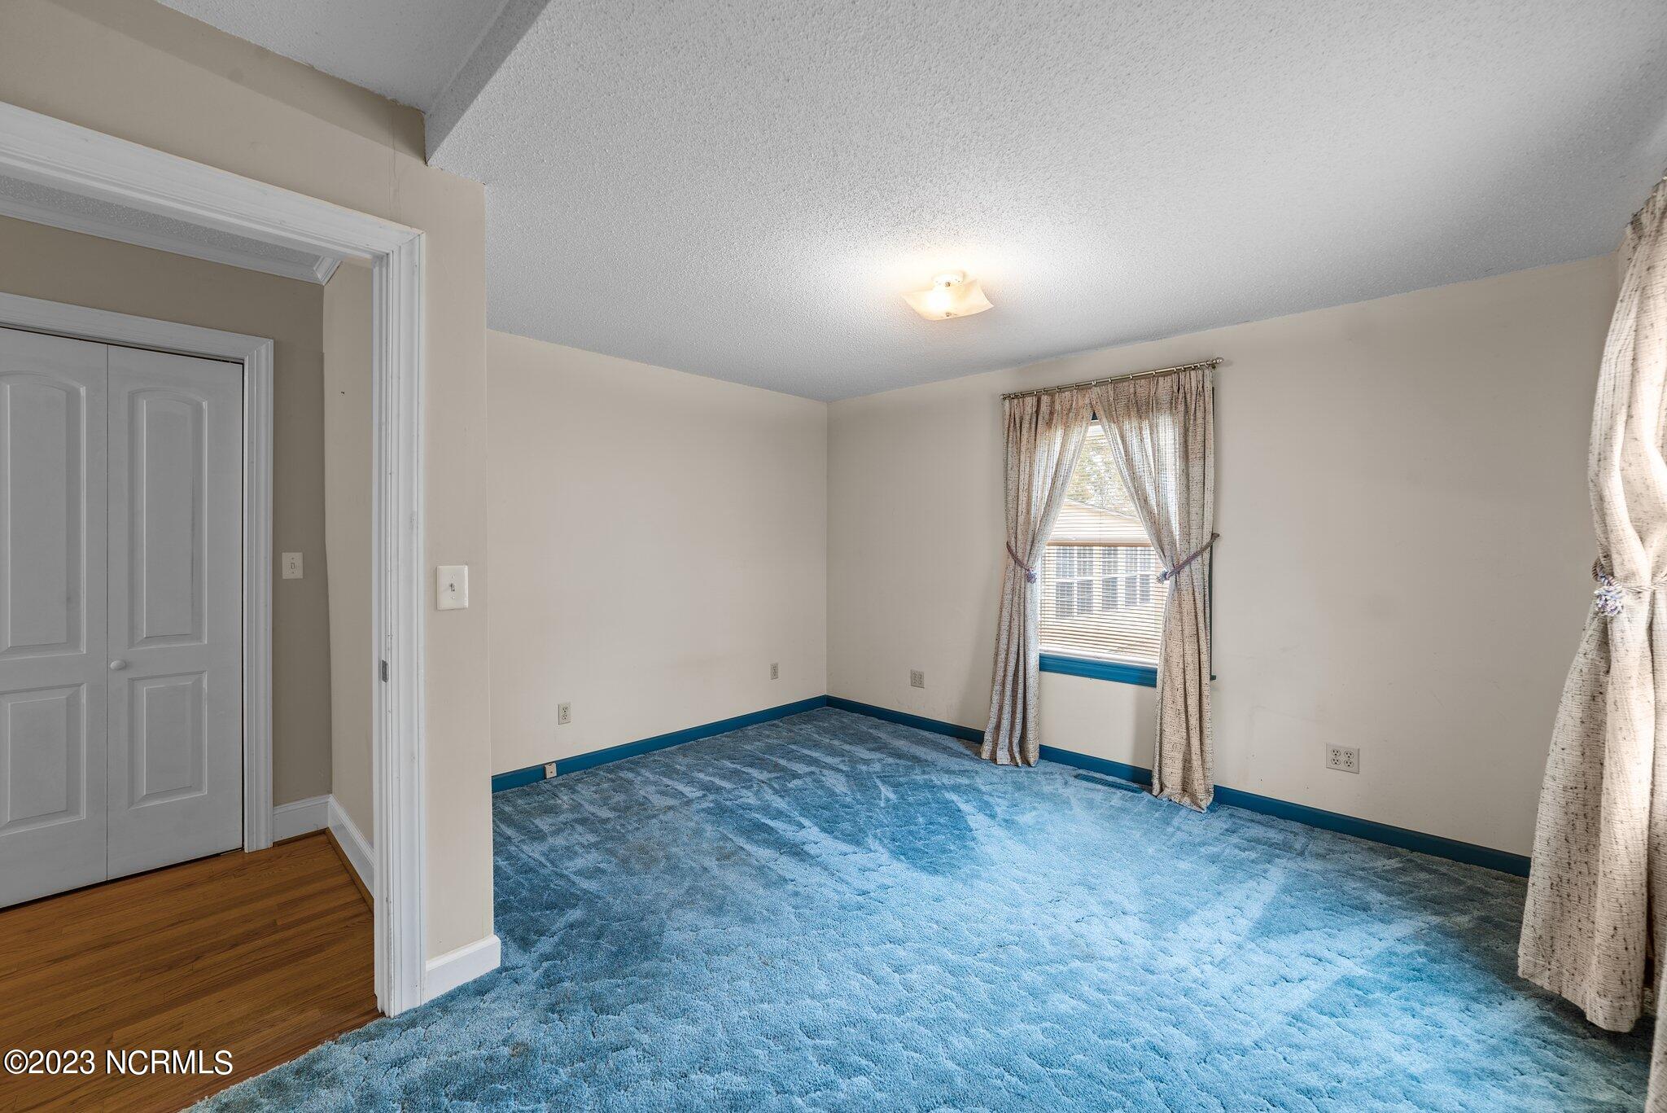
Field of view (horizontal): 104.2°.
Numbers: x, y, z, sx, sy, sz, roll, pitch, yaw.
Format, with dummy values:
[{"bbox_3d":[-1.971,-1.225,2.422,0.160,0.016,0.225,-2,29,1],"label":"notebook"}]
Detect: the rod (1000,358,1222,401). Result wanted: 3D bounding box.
[{"bbox_3d":[1.491,-0.983,3.633,1.218,0.044,0.079,2,2,43],"label":"rod"}]

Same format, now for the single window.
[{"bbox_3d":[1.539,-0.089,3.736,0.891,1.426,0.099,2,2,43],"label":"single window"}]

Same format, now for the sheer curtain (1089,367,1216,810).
[{"bbox_3d":[1.677,0.156,3.471,0.639,2.218,0.148,2,2,43],"label":"sheer curtain"}]

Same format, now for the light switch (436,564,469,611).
[{"bbox_3d":[-1.109,0.091,1.890,0.010,0.125,0.081,2,2,43],"label":"light switch"}]

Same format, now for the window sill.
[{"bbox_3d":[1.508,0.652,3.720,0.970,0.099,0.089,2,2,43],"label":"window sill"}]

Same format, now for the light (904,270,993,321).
[{"bbox_3d":[0.478,-1.081,2.645,0.307,0.117,0.307,1,2,33],"label":"light"}]

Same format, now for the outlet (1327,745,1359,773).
[{"bbox_3d":[2.343,0.931,2.980,0.117,0.115,0.008,2,2,43],"label":"outlet"}]

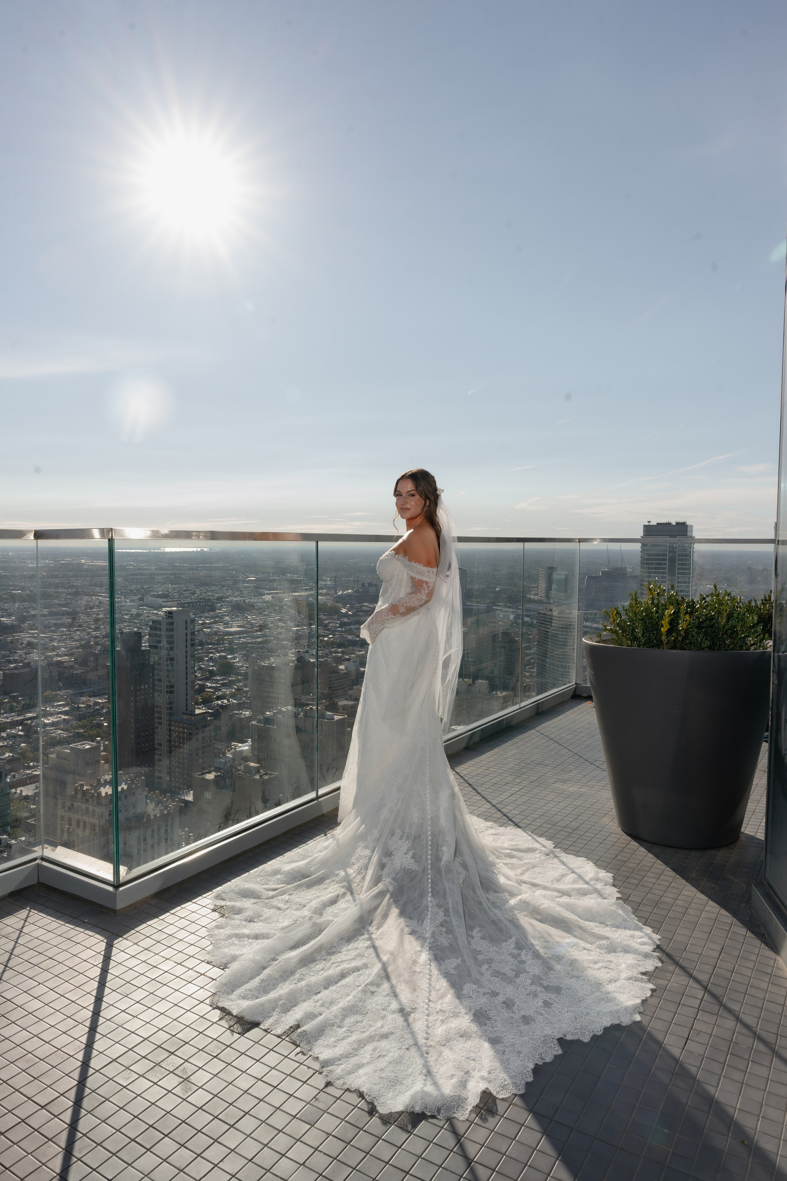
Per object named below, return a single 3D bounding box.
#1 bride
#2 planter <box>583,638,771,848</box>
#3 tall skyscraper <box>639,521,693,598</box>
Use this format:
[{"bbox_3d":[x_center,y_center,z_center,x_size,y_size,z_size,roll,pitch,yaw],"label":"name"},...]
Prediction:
[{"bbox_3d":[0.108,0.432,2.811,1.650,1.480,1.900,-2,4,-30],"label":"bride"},{"bbox_3d":[1.356,0.676,3.728,0.909,0.901,0.909,0,3,0],"label":"planter"},{"bbox_3d":[208.855,37.979,607.471,33.000,180.000,26.000,2,4,30],"label":"tall skyscraper"}]

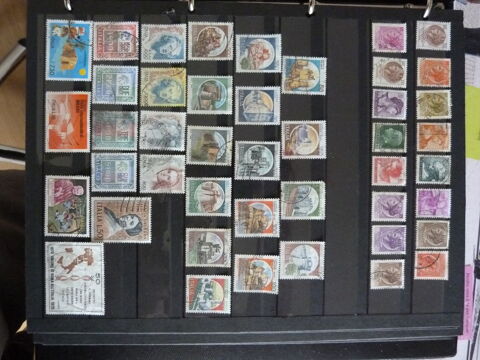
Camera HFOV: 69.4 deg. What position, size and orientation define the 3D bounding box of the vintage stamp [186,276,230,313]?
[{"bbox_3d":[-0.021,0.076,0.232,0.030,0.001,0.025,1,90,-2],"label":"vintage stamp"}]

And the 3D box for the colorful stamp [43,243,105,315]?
[{"bbox_3d":[-0.109,0.065,0.230,0.039,0.001,0.048,1,90,-2],"label":"colorful stamp"}]

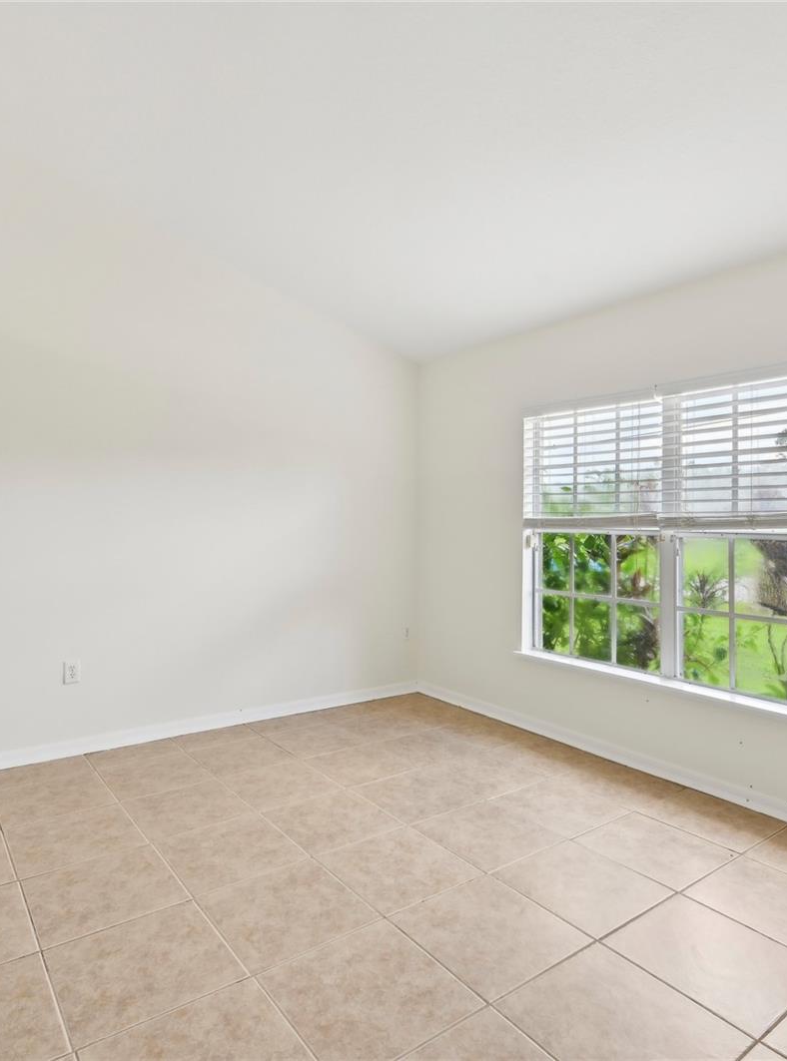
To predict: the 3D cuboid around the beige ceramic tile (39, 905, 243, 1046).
[{"bbox_3d":[-0.719,1.247,1.779,0.448,0.010,0.450,0,0,-36],"label":"beige ceramic tile"}]

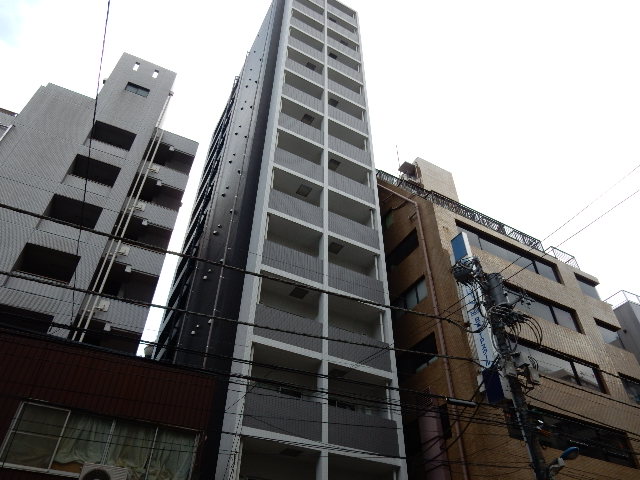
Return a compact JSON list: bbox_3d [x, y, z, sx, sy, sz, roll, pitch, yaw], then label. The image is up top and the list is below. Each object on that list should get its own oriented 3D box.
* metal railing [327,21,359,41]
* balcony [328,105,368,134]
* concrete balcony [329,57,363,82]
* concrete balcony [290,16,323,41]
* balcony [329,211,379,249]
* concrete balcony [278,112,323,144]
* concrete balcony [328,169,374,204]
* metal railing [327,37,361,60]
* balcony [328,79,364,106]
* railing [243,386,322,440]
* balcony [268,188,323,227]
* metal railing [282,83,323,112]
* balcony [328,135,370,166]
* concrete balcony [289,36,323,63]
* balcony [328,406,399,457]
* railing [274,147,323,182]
[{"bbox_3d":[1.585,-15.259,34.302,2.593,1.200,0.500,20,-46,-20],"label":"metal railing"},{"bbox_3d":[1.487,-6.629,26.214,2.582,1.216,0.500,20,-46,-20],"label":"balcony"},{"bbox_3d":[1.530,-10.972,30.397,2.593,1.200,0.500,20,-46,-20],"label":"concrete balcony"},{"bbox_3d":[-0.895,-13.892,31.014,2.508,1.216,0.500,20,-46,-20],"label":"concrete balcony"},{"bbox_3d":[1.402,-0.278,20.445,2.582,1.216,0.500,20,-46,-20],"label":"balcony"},{"bbox_3d":[-0.937,-5.513,23.224,2.508,1.216,0.200,20,-46,-20],"label":"concrete balcony"},{"bbox_3d":[1.476,-2.470,22.504,2.593,1.200,0.250,20,-46,-20],"label":"concrete balcony"},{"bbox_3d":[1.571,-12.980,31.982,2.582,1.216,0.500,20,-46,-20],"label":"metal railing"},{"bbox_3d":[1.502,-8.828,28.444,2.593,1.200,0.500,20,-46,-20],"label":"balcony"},{"bbox_3d":[-1.126,5.212,13.747,2.527,1.200,0.250,20,-46,-20],"label":"railing"},{"bbox_3d":[-0.993,-1.279,19.379,2.508,1.216,0.200,20,-46,-20],"label":"balcony"},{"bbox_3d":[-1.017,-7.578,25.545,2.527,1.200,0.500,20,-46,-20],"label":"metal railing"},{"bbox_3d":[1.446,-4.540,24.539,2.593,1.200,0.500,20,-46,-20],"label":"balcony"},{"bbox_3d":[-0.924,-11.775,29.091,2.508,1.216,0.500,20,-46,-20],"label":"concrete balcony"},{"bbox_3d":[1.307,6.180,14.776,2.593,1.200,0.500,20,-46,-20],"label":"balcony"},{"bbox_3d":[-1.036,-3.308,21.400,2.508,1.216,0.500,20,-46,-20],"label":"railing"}]

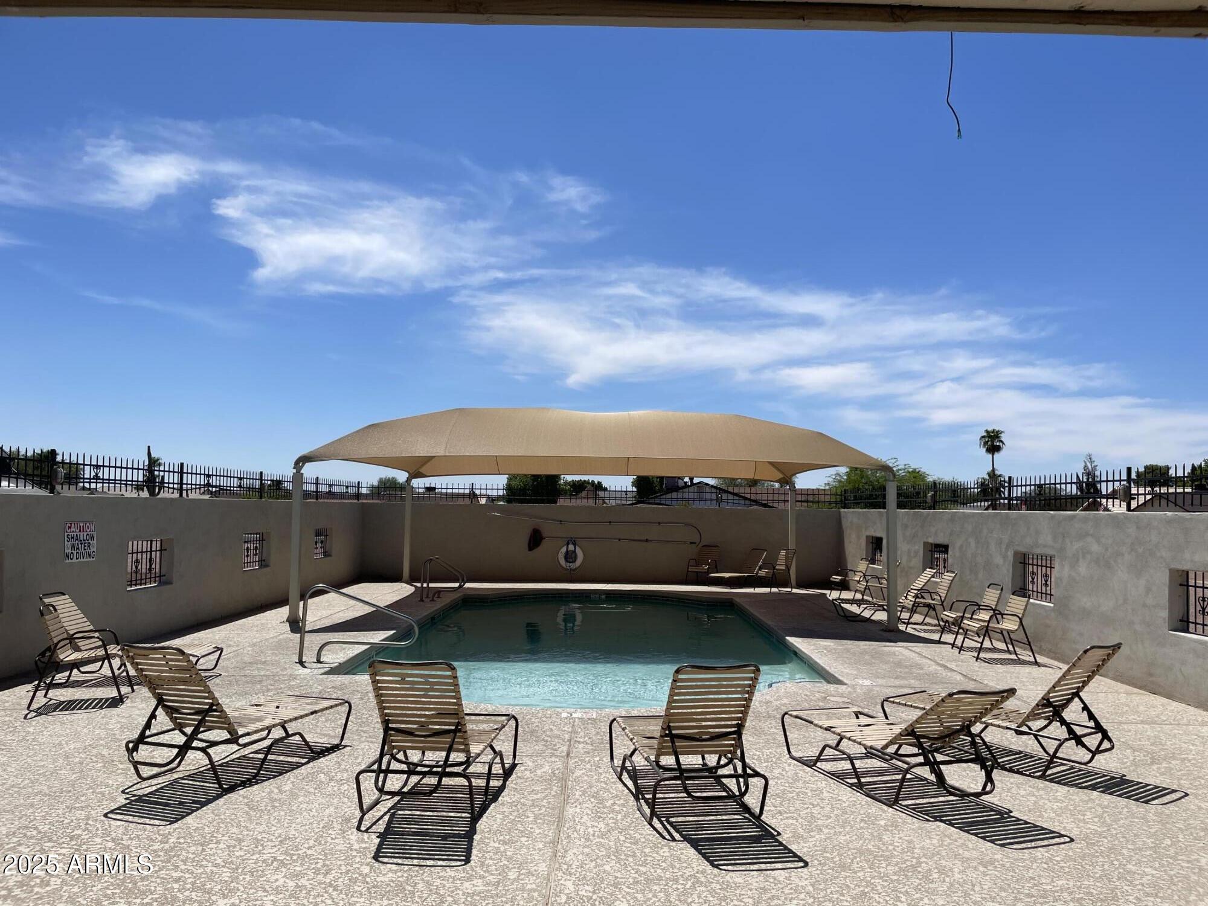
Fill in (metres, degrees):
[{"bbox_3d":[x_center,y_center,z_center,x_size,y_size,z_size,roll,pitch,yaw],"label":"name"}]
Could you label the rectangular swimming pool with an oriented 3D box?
[{"bbox_3d":[-0.172,3.266,13.984,5.502,1.200,11.693,1,-3,1],"label":"rectangular swimming pool"}]

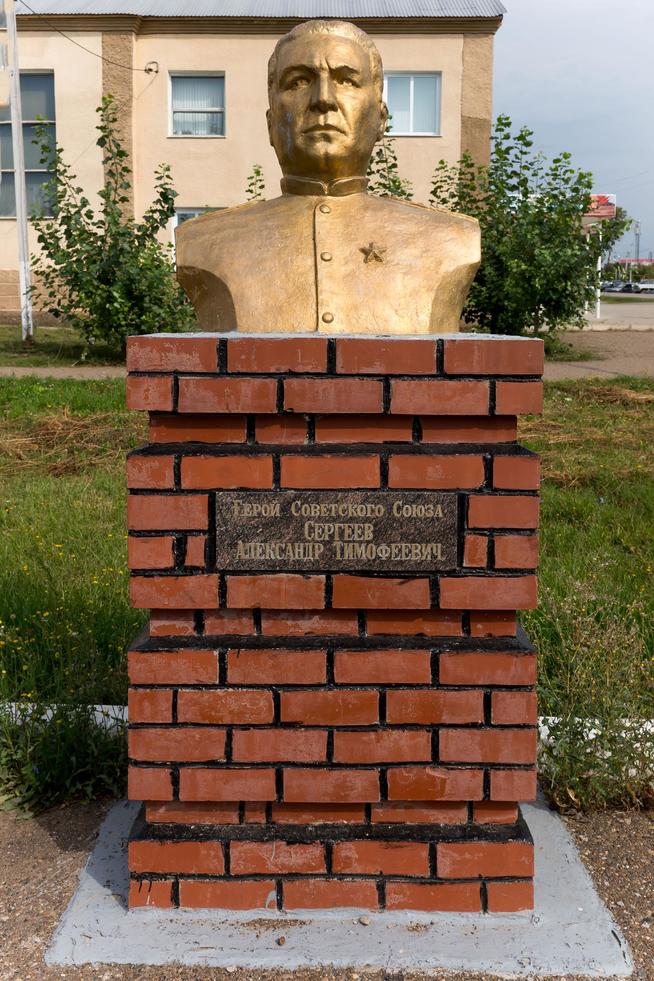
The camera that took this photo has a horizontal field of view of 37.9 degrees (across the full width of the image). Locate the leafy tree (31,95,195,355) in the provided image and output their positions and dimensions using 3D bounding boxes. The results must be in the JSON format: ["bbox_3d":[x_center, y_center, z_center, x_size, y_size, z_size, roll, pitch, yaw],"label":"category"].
[{"bbox_3d":[-3.486,-4.339,15.500,2.700,4.200,2.600,0,4,0],"label":"leafy tree"}]

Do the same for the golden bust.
[{"bbox_3d":[0.001,-0.880,2.680,0.850,0.870,0.450,0,4,0],"label":"golden bust"}]

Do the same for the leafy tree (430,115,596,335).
[{"bbox_3d":[3.192,-4.585,16.500,2.850,3.850,2.700,0,4,0],"label":"leafy tree"}]

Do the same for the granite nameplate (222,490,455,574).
[{"bbox_3d":[0.026,0.101,2.385,0.605,0.200,0.035,0,4,0],"label":"granite nameplate"}]

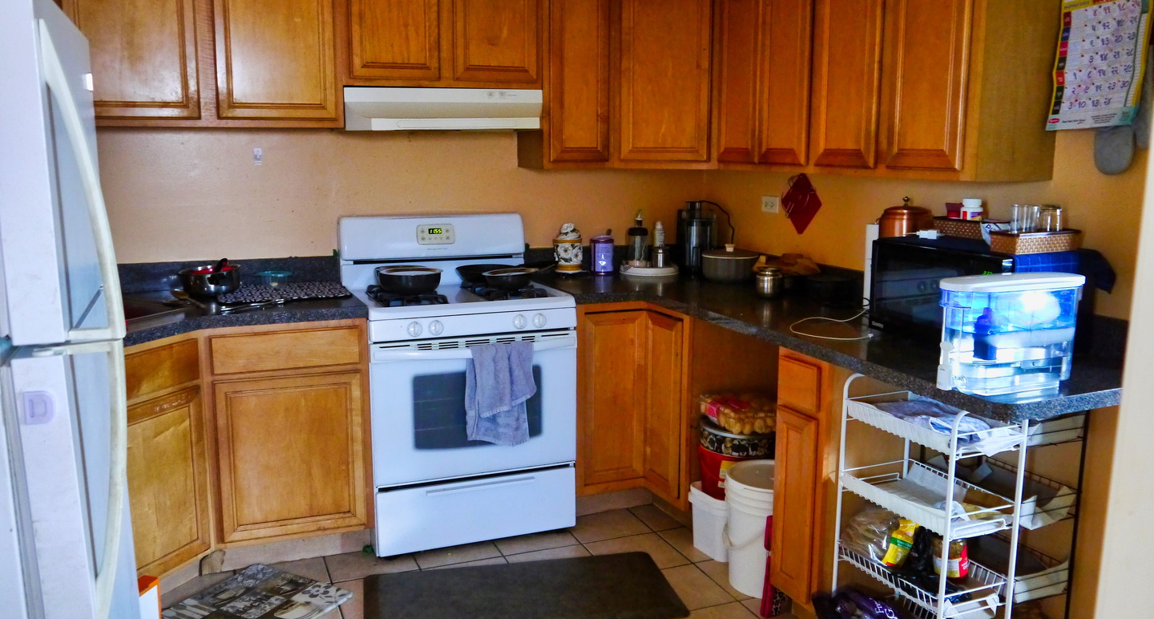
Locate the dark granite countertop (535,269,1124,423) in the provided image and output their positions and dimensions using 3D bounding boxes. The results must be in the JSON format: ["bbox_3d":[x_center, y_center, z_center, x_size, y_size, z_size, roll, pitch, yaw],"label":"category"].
[{"bbox_3d":[0.619,0.023,3.158,0.923,0.043,2.408,-4,10,-22],"label":"dark granite countertop"}]

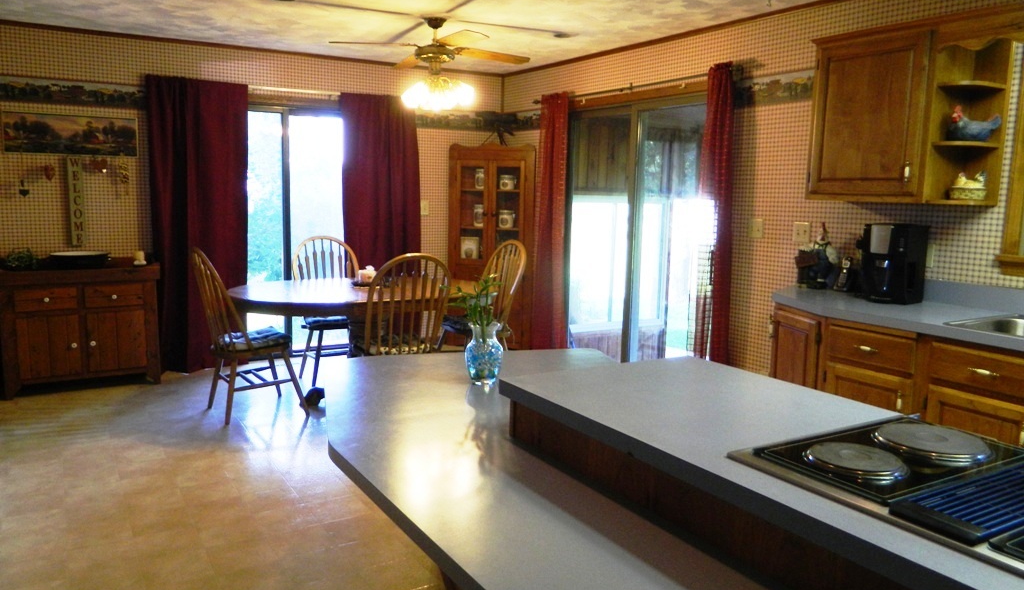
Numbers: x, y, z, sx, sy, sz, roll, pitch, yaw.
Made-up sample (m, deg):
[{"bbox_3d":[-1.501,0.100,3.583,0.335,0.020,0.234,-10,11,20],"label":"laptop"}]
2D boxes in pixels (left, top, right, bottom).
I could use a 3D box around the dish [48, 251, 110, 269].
[{"bbox_3d":[-2.970,-0.242,5.077,0.410,0.075,0.410,-4,10,-32],"label":"dish"}]

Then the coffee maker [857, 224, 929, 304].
[{"bbox_3d":[1.829,-0.154,3.559,0.235,0.370,0.215,-4,10,-33],"label":"coffee maker"}]

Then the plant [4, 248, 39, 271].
[{"bbox_3d":[-3.218,-0.236,4.839,0.190,0.150,0.180,-4,10,-32],"label":"plant"}]

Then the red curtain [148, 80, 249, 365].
[{"bbox_3d":[-2.308,-0.497,5.562,0.690,2.170,0.130,-4,10,-32],"label":"red curtain"}]

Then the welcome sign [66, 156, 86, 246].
[{"bbox_3d":[-3.054,-0.653,5.186,0.088,0.610,0.020,-4,10,-32],"label":"welcome sign"}]

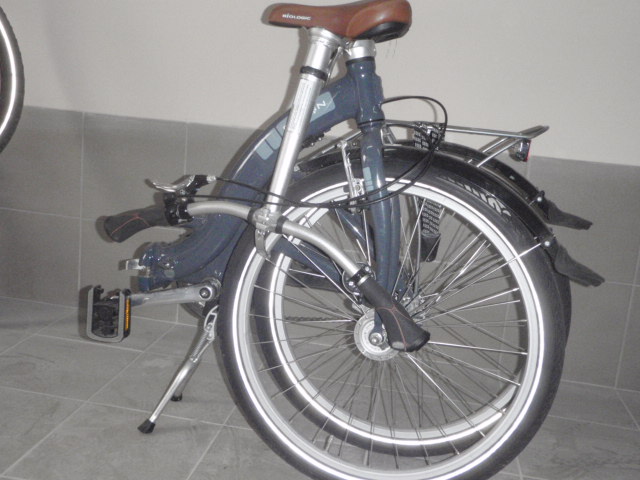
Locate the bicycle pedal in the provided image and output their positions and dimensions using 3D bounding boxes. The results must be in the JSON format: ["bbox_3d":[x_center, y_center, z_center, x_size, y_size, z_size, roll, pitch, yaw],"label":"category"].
[{"bbox_3d":[-0.390,0.137,1.222,0.071,0.096,0.035,7,13,8],"label":"bicycle pedal"}]

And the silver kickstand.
[{"bbox_3d":[-0.274,0.250,1.357,0.138,0.262,0.165,7,13,6],"label":"silver kickstand"}]

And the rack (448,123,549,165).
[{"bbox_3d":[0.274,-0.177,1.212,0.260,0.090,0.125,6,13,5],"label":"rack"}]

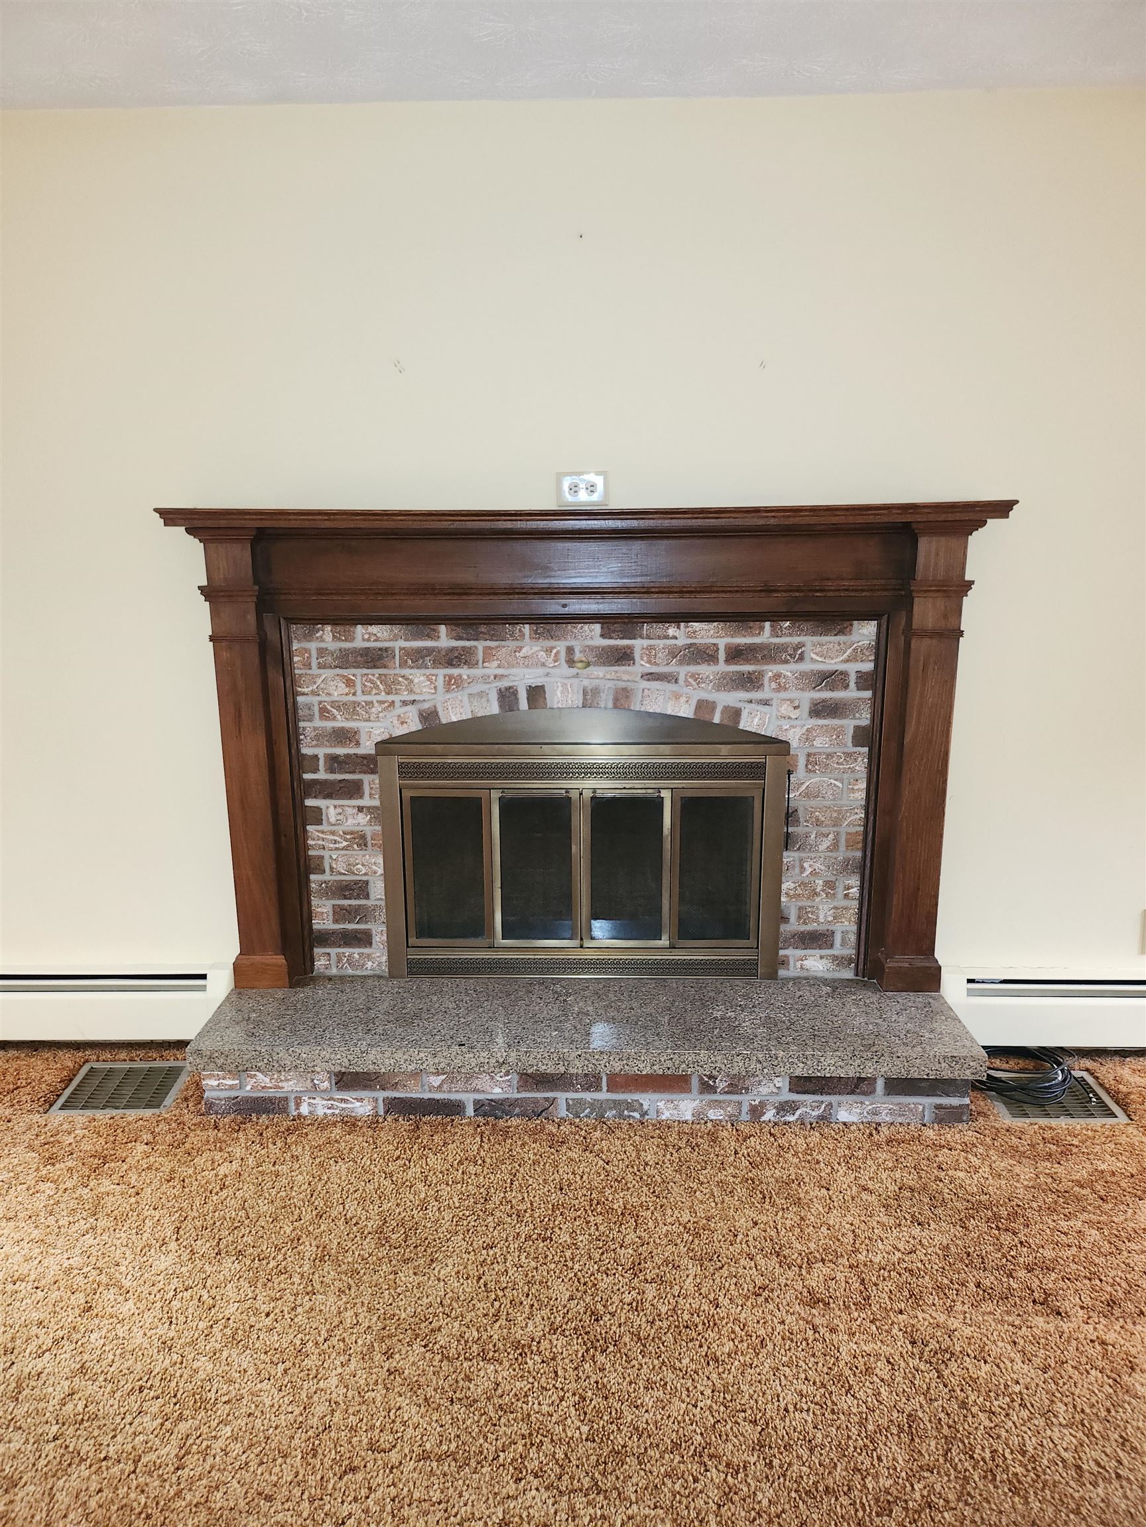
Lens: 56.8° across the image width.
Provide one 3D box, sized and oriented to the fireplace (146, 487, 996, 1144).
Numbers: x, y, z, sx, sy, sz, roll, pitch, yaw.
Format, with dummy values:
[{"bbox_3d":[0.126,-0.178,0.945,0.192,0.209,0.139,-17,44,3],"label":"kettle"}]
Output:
[{"bbox_3d":[0.022,0.106,2.475,1.914,1.379,0.435,0,13,2],"label":"fireplace"}]

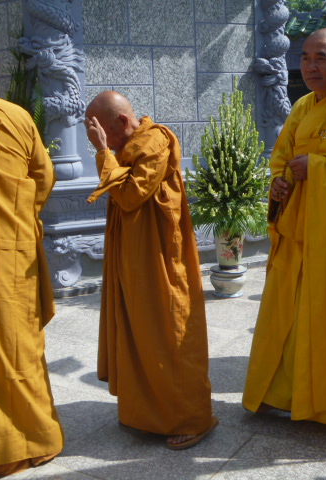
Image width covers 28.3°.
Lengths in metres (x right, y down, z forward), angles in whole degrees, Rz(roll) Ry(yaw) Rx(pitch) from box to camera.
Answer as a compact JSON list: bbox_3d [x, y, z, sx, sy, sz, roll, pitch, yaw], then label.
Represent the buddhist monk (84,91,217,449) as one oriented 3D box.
[{"bbox_3d":[-0.027,0.107,2.736,0.480,1.440,0.500,-5,12,-15],"label":"buddhist monk"}]

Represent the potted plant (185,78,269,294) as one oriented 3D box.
[{"bbox_3d":[0.500,-0.404,4.880,0.600,1.560,0.600,-1,12,0],"label":"potted plant"}]

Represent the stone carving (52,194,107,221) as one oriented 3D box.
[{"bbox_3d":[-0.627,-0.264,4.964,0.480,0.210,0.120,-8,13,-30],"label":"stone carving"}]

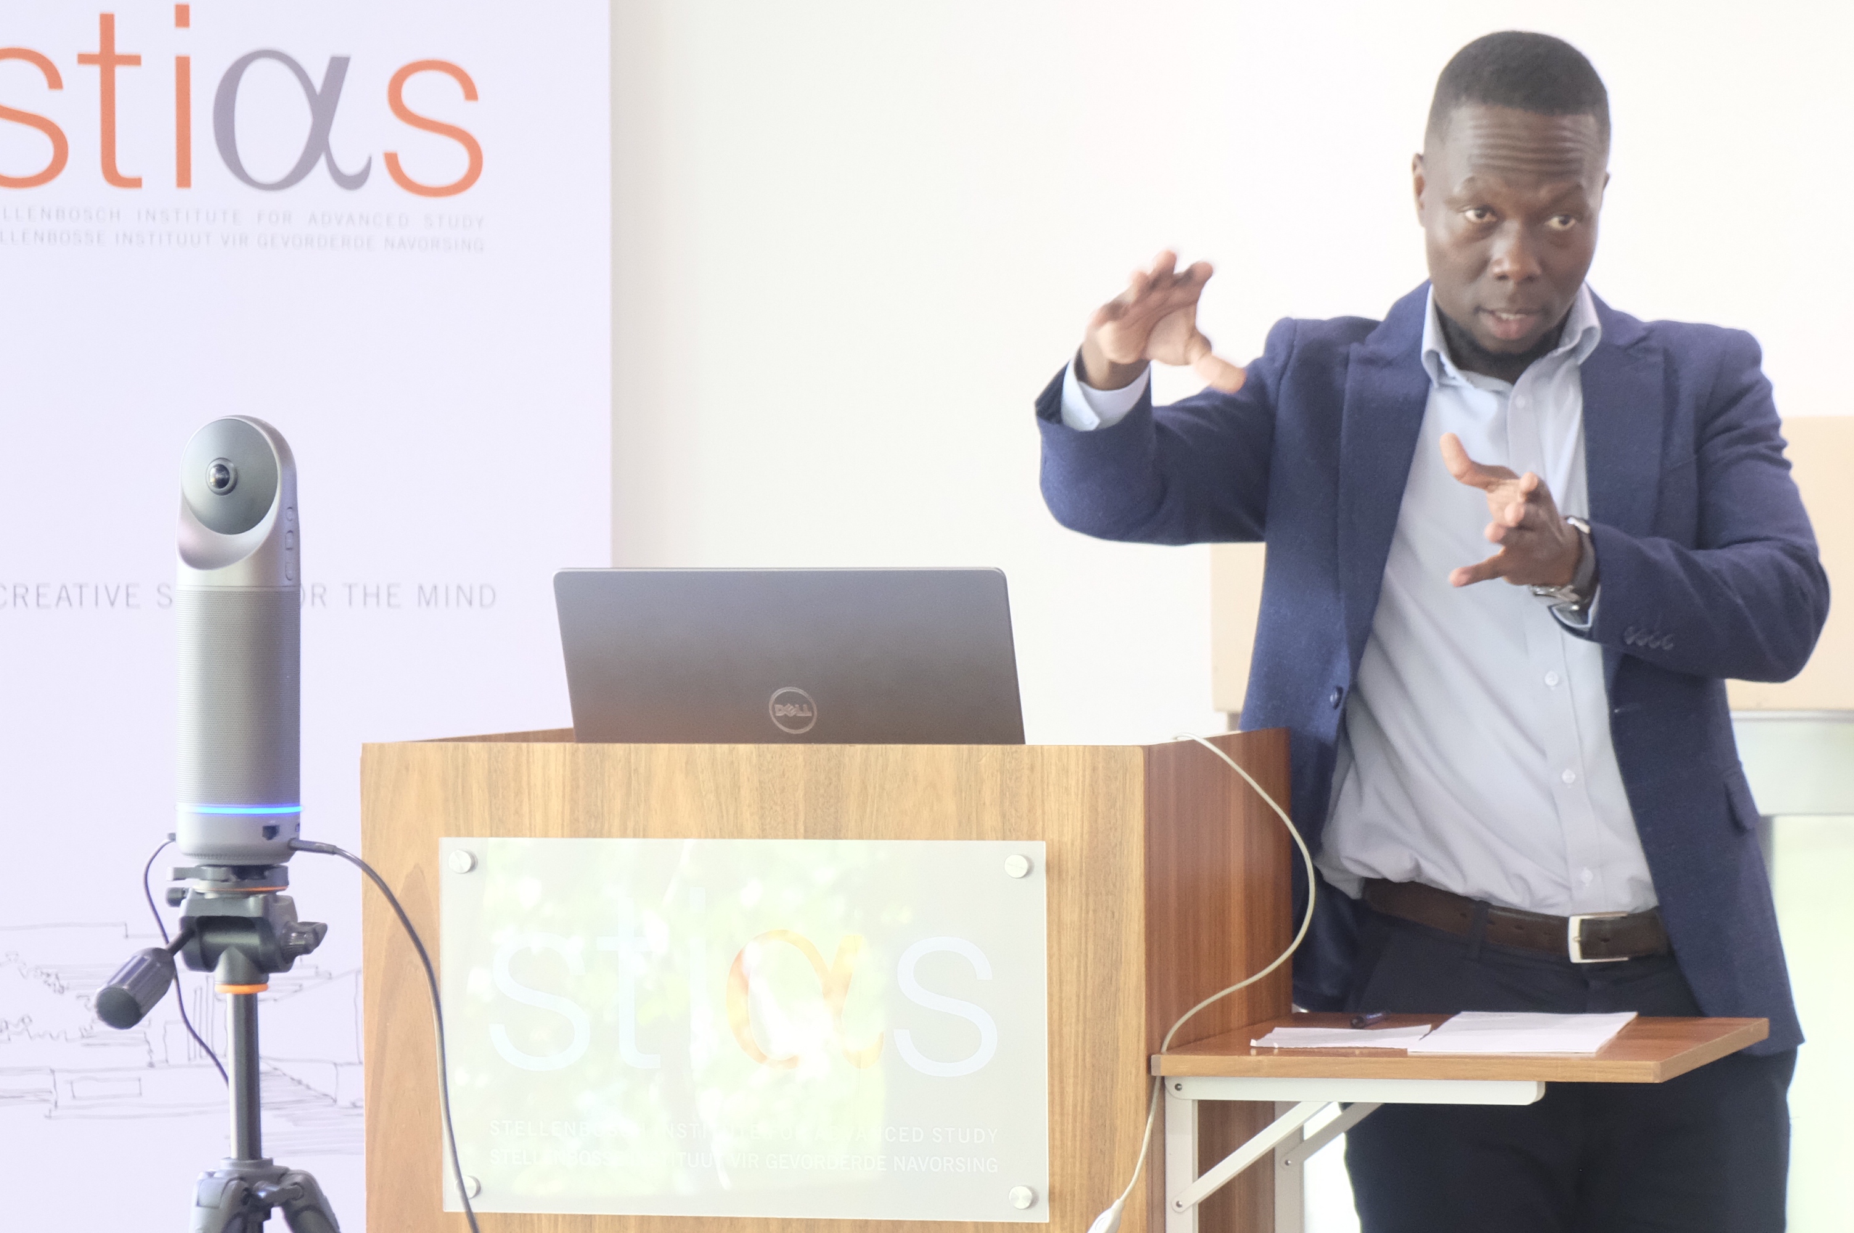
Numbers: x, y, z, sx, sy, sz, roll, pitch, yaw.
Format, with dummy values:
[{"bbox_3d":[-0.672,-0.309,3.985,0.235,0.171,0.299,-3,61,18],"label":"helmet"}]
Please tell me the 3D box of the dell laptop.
[{"bbox_3d":[-0.075,0.087,3.510,0.374,0.250,0.325,0,1,15],"label":"dell laptop"}]

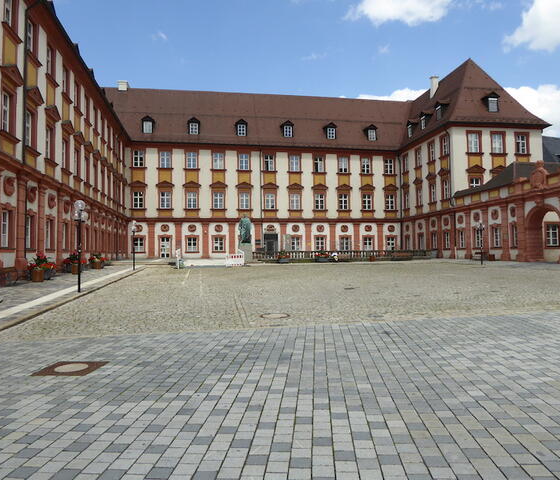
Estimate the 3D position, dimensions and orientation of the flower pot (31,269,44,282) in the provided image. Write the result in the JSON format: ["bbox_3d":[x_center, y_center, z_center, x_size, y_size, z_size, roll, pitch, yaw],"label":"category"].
[{"bbox_3d":[-11.295,1.692,21.600,0.560,0.540,0.560,0,-2,-10],"label":"flower pot"}]

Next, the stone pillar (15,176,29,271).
[{"bbox_3d":[-12.219,-0.804,21.865,0.280,4.550,0.880,0,-2,-10],"label":"stone pillar"}]

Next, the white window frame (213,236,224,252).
[{"bbox_3d":[-7.480,0.597,56.932,1.240,1.680,0.170,0,-2,-10],"label":"white window frame"}]

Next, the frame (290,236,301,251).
[{"bbox_3d":[1.991,0.516,55.440,1.191,1.704,0.150,0,-2,-10],"label":"frame"}]

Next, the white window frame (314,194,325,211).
[{"bbox_3d":[5.197,-4.898,60.054,1.250,2.060,0.180,0,-2,-10],"label":"white window frame"}]

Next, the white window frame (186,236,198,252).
[{"bbox_3d":[-10.633,0.601,56.388,1.240,1.680,0.170,0,-2,-10],"label":"white window frame"}]

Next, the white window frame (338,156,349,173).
[{"bbox_3d":[8.222,-9.692,59.946,1.220,1.980,0.170,0,-2,-10],"label":"white window frame"}]

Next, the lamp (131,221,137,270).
[{"bbox_3d":[-9.789,0.371,31.087,0.420,3.340,0.500,0,-2,-17],"label":"lamp"}]

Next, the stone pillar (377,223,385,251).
[{"bbox_3d":[12.621,-0.097,58.015,0.940,4.207,0.400,0,-2,-10],"label":"stone pillar"}]

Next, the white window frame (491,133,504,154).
[{"bbox_3d":[22.900,-10.107,48.595,1.220,1.980,0.170,0,-2,-10],"label":"white window frame"}]

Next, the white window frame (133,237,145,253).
[{"bbox_3d":[-16.213,0.564,53.263,1.222,1.706,0.150,0,-2,-10],"label":"white window frame"}]

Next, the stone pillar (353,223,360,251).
[{"bbox_3d":[9.609,-0.096,57.489,0.897,4.169,0.400,0,-2,-10],"label":"stone pillar"}]

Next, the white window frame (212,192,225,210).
[{"bbox_3d":[-7.514,-4.796,57.085,1.250,2.020,0.170,0,-2,-10],"label":"white window frame"}]

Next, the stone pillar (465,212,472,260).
[{"bbox_3d":[17.085,-0.403,41.893,0.400,4.303,0.800,0,-2,-9],"label":"stone pillar"}]

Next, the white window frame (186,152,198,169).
[{"bbox_3d":[-10.804,-9.783,56.877,1.340,2.030,0.200,0,-2,-10],"label":"white window frame"}]

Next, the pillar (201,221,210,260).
[{"bbox_3d":[-9.199,0.086,57.069,0.920,4.500,0.300,0,-2,-10],"label":"pillar"}]

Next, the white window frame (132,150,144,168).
[{"bbox_3d":[-16.020,-9.199,52.590,1.218,1.906,0.150,0,-2,-10],"label":"white window frame"}]

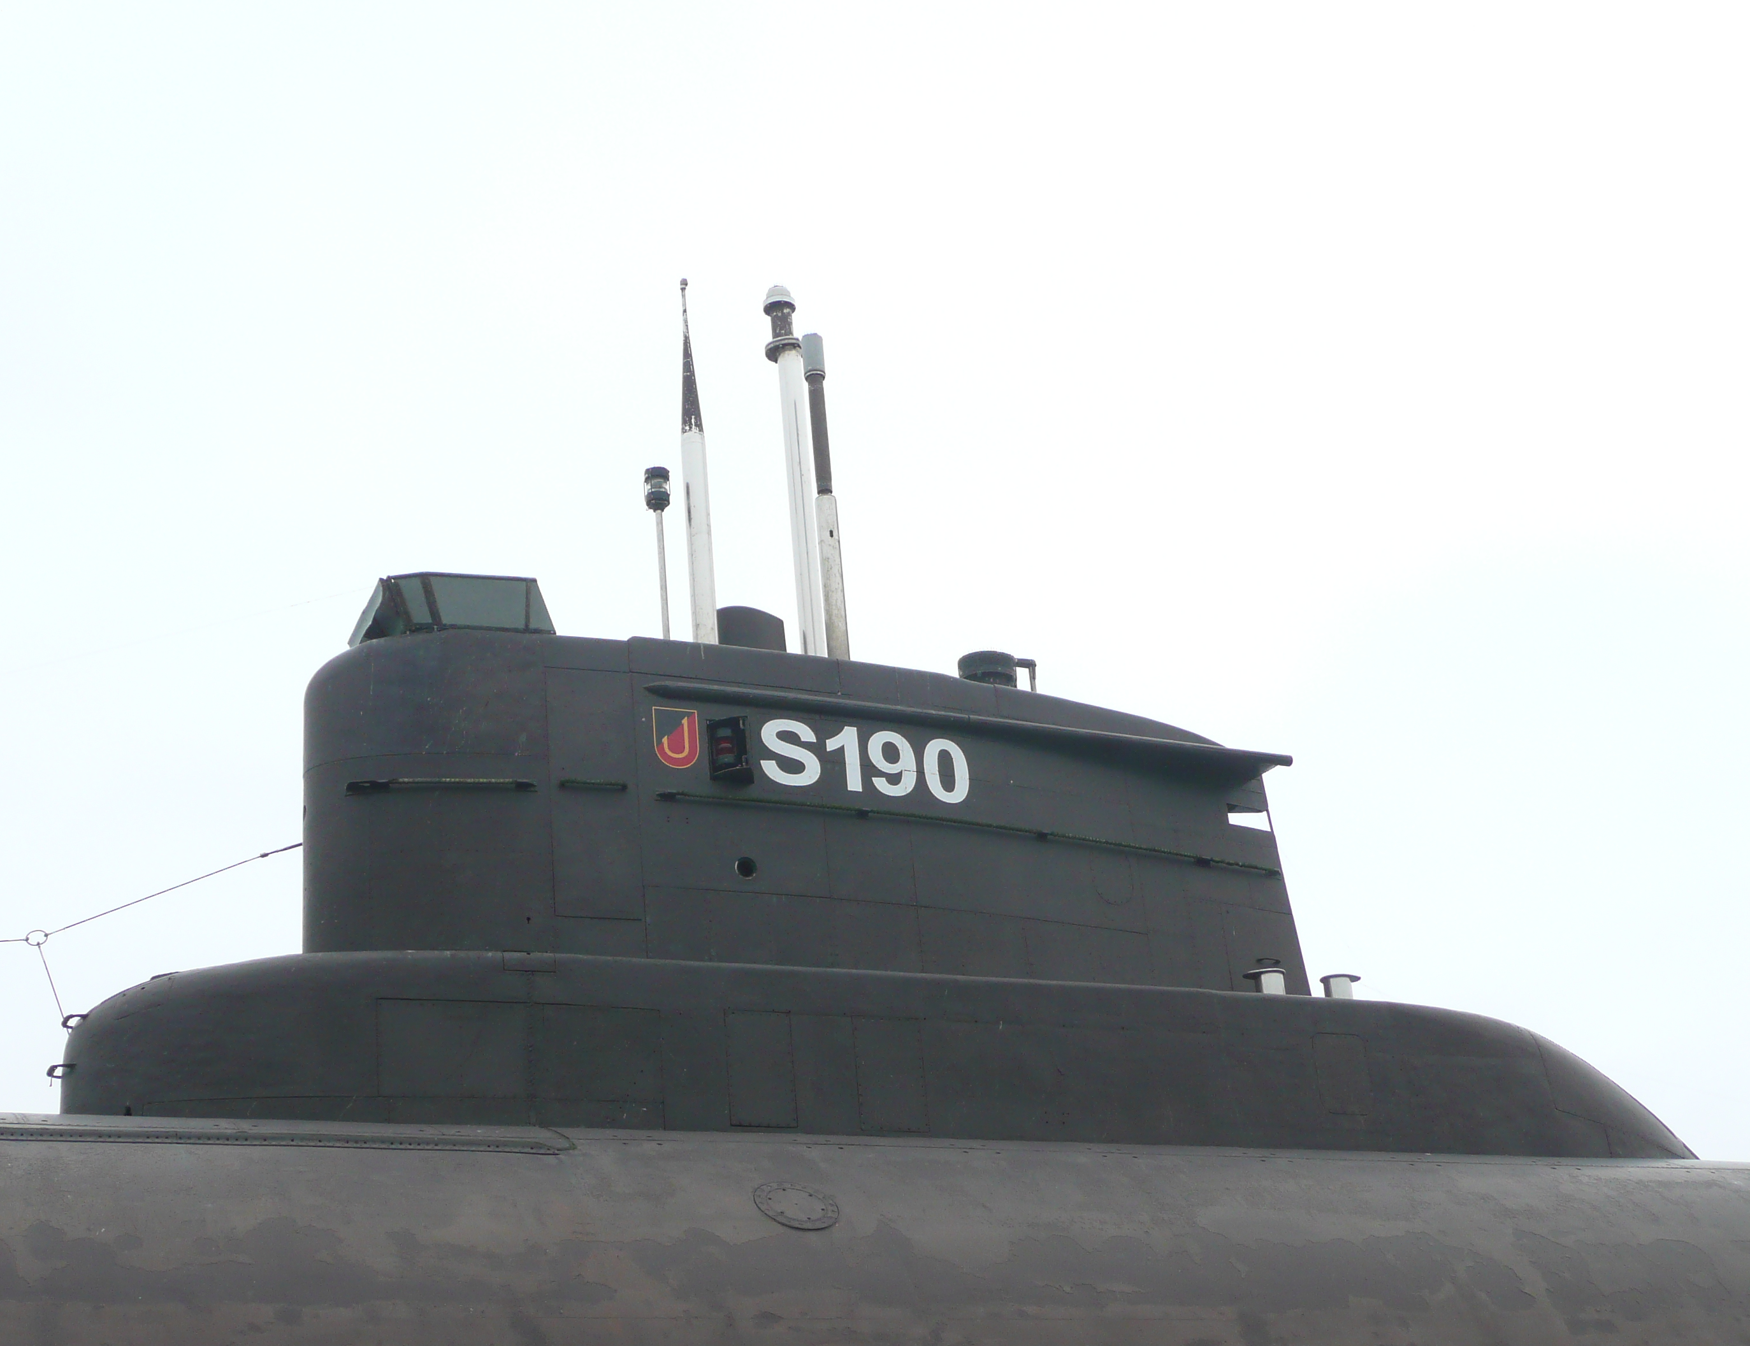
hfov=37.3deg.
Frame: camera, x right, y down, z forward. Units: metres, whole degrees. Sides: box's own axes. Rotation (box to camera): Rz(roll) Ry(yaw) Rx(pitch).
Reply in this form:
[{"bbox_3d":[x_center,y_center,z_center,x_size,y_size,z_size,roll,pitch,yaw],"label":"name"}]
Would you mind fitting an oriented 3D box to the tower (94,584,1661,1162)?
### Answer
[{"bbox_3d":[0.797,1.777,19.473,13.170,4.020,2.300,6,-25,-26],"label":"tower"}]

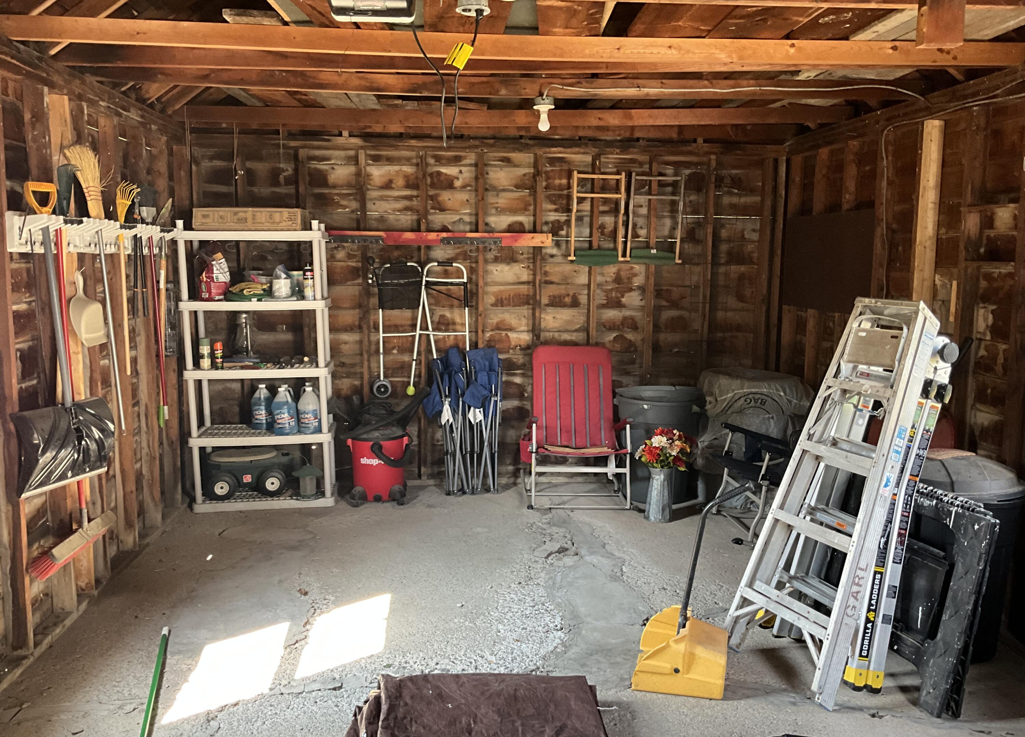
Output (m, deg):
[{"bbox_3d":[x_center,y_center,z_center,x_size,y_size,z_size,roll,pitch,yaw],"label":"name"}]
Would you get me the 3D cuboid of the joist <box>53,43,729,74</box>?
[{"bbox_3d":[0.043,-1.374,3.823,4.200,0.105,0.045,0,8,-1],"label":"joist"}]

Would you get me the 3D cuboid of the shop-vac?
[{"bbox_3d":[-0.880,0.527,5.793,0.540,0.710,0.480,-1,8,-9],"label":"shop-vac"}]

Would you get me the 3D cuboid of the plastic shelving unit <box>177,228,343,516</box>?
[{"bbox_3d":[-1.638,-0.028,5.655,0.890,1.850,0.440,-1,8,-5],"label":"plastic shelving unit"}]

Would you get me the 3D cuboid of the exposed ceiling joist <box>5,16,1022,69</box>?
[{"bbox_3d":[0.073,-1.310,3.487,4.120,0.096,0.050,0,8,-4],"label":"exposed ceiling joist"}]

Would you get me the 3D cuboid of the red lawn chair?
[{"bbox_3d":[0.410,0.377,5.844,0.700,1.020,0.580,0,8,-3],"label":"red lawn chair"}]

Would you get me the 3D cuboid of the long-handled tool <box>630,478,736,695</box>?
[{"bbox_3d":[0.672,0.827,3.333,0.370,0.800,0.270,2,8,11],"label":"long-handled tool"}]

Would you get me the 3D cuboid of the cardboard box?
[{"bbox_3d":[-1.674,-0.952,5.517,0.670,0.135,0.260,0,8,-3],"label":"cardboard box"}]

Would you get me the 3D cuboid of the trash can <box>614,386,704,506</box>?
[{"bbox_3d":[1.006,0.524,5.928,0.610,0.720,0.600,1,8,0],"label":"trash can"}]

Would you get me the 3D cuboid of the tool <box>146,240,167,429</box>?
[{"bbox_3d":[-1.988,-0.223,4.832,0.050,1.120,0.080,0,12,-5],"label":"tool"}]

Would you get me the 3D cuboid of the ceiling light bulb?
[{"bbox_3d":[0.161,-1.319,4.439,0.115,0.182,0.115,0,8,-5],"label":"ceiling light bulb"}]

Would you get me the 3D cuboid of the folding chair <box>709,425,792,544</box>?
[{"bbox_3d":[1.609,0.579,5.256,0.660,0.800,0.660,0,8,-7],"label":"folding chair"}]

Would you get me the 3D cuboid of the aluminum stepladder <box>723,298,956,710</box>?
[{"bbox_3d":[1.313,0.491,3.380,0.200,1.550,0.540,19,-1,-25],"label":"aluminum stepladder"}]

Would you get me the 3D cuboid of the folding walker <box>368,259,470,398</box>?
[{"bbox_3d":[-0.648,-0.273,5.962,0.700,0.975,0.200,0,8,-5],"label":"folding walker"}]

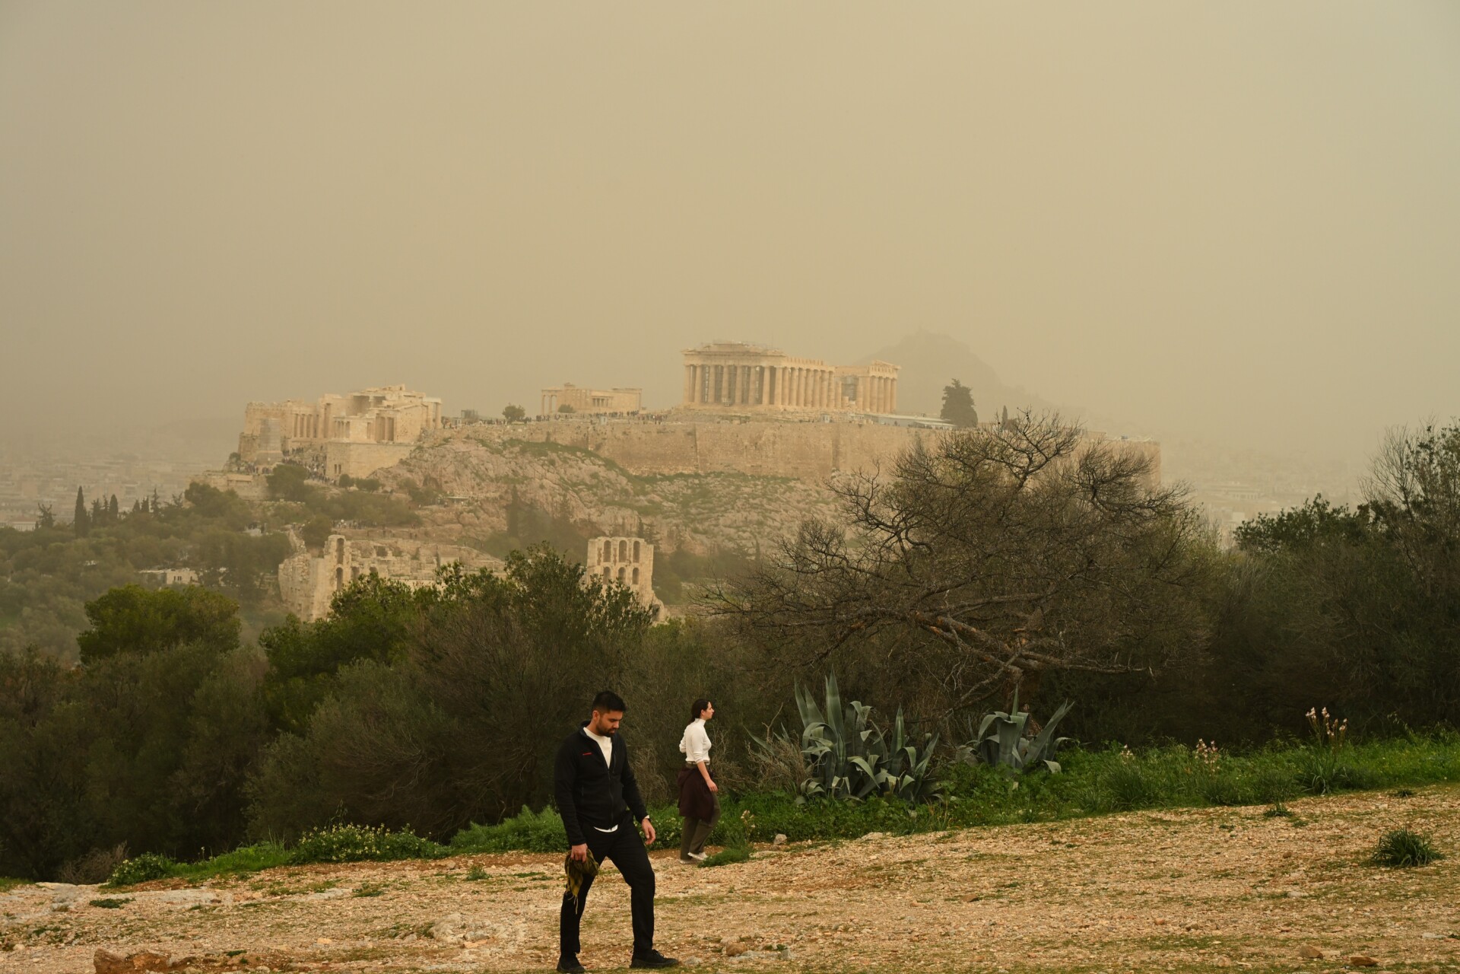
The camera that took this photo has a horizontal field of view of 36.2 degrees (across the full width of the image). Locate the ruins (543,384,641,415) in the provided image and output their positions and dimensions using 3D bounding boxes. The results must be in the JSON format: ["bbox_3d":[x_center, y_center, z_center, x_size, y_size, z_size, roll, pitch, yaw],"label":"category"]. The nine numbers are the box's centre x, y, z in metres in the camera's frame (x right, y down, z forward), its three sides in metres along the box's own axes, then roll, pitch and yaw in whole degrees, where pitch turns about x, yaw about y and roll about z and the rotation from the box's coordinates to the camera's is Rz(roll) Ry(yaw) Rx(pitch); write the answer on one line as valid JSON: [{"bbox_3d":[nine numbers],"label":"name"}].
[{"bbox_3d":[-41.347,-25.494,660.000,20.000,10.500,23.500,3,1,31],"label":"ruins"}]

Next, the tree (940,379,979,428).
[{"bbox_3d":[68.012,-24.650,660.000,11.300,14.600,11.300,3,1,0],"label":"tree"}]

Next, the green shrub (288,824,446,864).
[{"bbox_3d":[-3.844,3.779,23.600,1.620,0.400,0.850,3,1,0],"label":"green shrub"}]

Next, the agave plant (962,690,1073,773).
[{"bbox_3d":[3.693,3.153,28.600,1.420,1.050,1.250,3,1,0],"label":"agave plant"}]

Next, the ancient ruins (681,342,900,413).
[{"bbox_3d":[18.201,-29.335,627.515,32.500,17.800,71.000,3,1,31],"label":"ancient ruins"}]

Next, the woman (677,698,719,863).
[{"bbox_3d":[-0.321,2.945,22.400,0.450,1.650,0.470,3,1,0],"label":"woman"}]

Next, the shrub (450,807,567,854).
[{"bbox_3d":[-2.422,3.782,24.600,1.360,0.520,0.950,3,1,0],"label":"shrub"}]

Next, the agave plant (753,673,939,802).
[{"bbox_3d":[1.440,3.075,27.200,2.250,1.580,1.900,3,1,0],"label":"agave plant"}]

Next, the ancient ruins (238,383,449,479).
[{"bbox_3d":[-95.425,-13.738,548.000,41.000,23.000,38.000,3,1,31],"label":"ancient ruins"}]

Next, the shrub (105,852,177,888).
[{"bbox_3d":[-5.805,3.771,22.000,0.700,0.340,0.520,3,1,0],"label":"shrub"}]

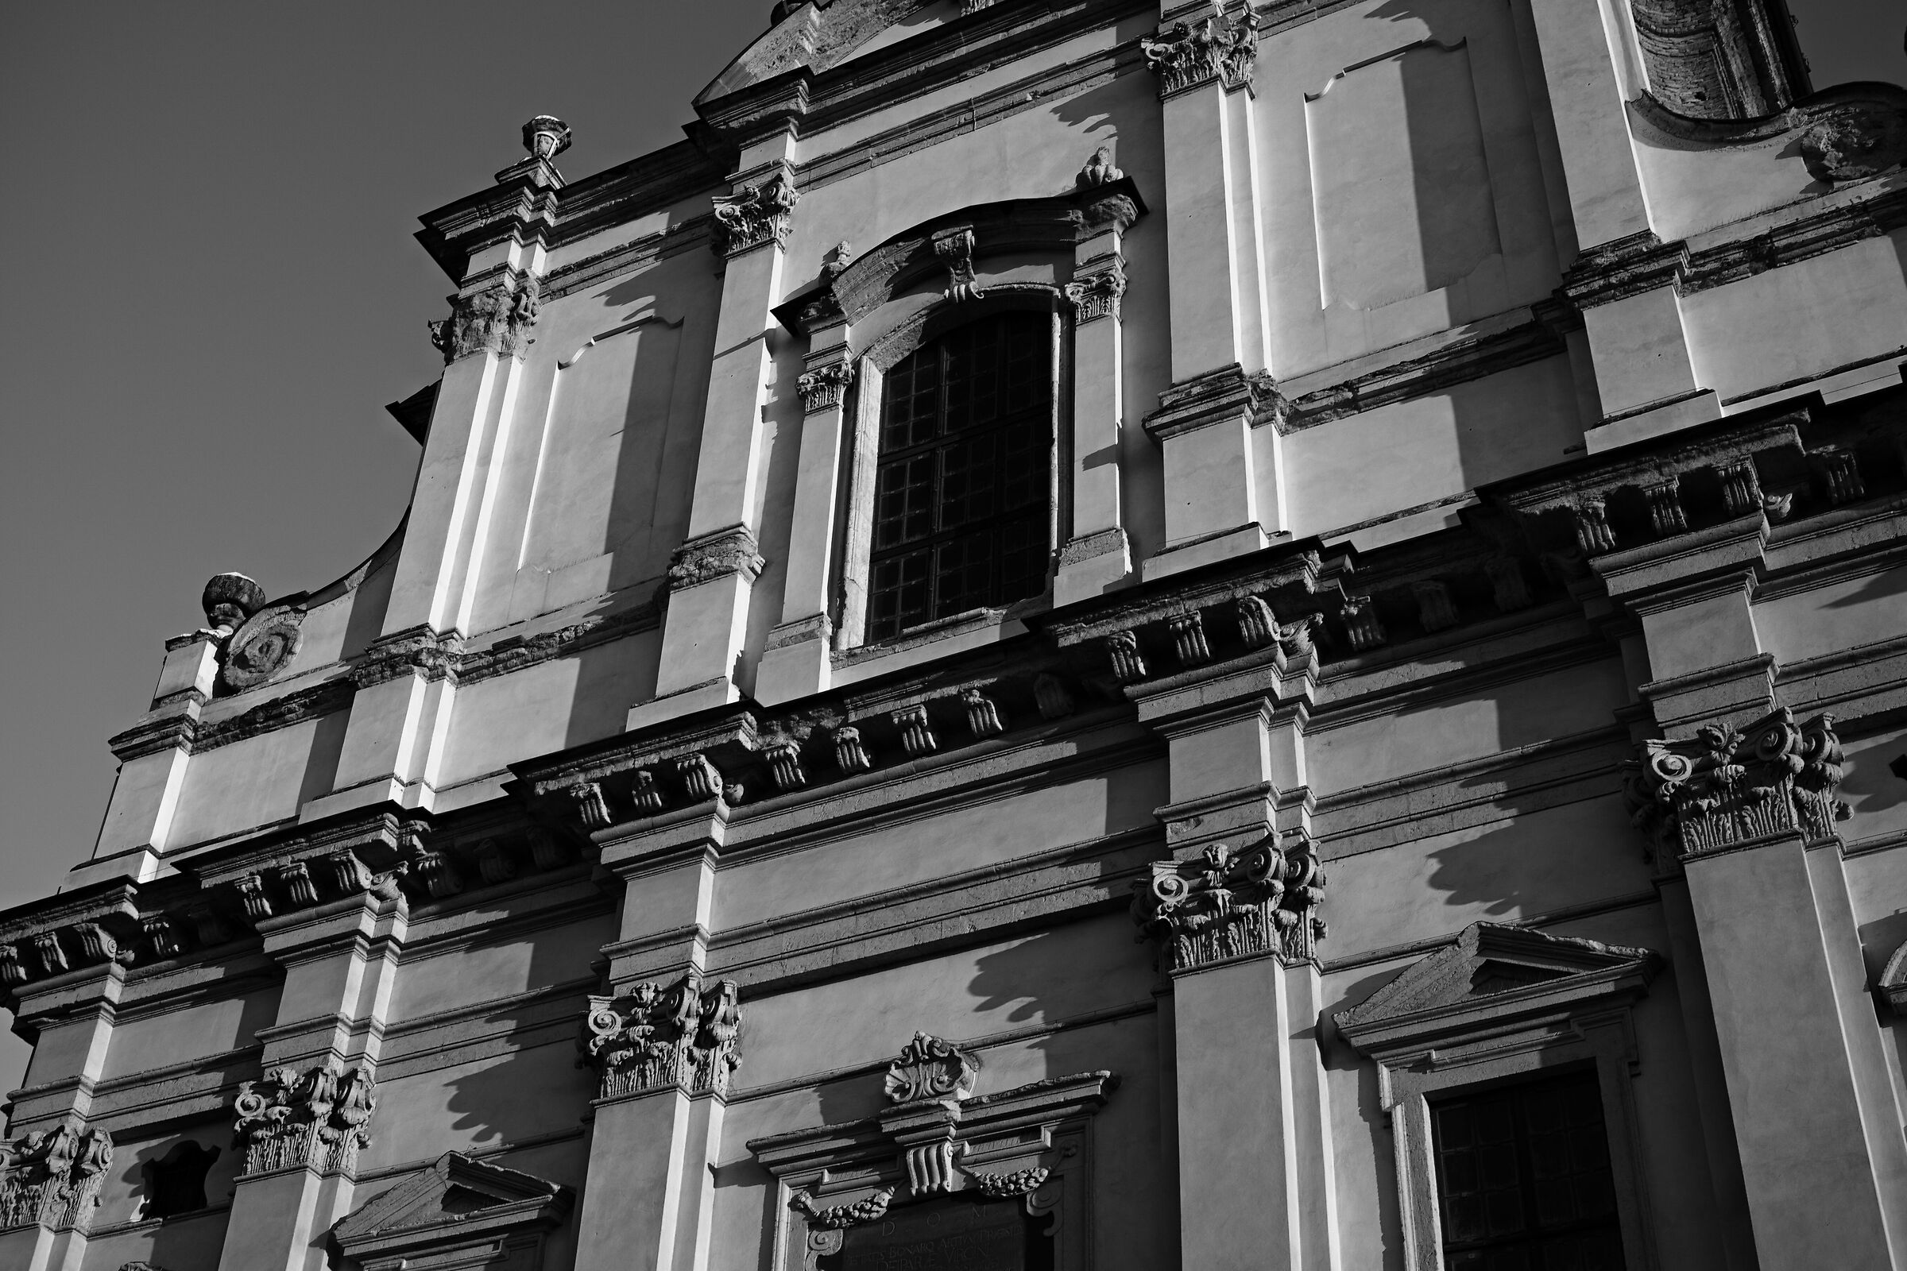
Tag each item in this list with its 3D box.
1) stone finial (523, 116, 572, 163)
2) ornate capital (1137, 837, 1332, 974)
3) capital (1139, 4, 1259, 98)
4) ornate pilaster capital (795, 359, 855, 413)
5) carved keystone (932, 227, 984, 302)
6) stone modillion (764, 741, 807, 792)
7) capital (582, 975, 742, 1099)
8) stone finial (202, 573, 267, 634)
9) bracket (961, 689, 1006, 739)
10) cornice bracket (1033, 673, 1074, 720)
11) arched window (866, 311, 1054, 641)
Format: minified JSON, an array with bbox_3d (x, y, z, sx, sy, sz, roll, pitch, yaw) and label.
[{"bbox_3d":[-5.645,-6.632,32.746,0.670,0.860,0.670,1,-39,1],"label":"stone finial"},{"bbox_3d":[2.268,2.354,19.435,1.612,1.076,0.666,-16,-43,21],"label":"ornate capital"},{"bbox_3d":[2.786,-6.349,26.555,1.240,1.000,0.520,-16,-43,21],"label":"capital"},{"bbox_3d":[-1.393,-2.633,26.052,0.660,0.560,0.270,-16,-43,21],"label":"ornate pilaster capital"},{"bbox_3d":[0.067,-4.067,26.229,0.470,0.760,0.450,-16,-43,21],"label":"carved keystone"},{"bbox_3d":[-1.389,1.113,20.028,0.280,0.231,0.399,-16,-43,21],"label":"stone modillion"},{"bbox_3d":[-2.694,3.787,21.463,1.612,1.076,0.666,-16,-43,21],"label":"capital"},{"bbox_3d":[-9.063,-0.240,29.787,0.790,0.840,0.790,1,-39,1],"label":"stone finial"},{"bbox_3d":[0.270,0.706,21.460,0.280,0.260,0.370,-16,-43,21],"label":"bracket"},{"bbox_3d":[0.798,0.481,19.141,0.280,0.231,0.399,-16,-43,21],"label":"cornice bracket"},{"bbox_3d":[0.074,-1.662,23.037,2.030,4.176,0.305,-16,-43,21],"label":"arched window"}]

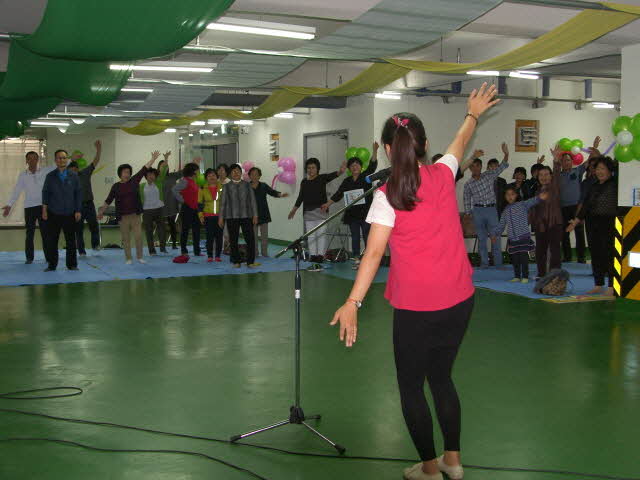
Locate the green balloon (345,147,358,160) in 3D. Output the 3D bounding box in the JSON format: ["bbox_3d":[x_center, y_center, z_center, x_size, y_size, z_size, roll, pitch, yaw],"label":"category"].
[{"bbox_3d":[0.545,-1.497,14.400,0.235,0.250,0.235,0,4,2],"label":"green balloon"}]

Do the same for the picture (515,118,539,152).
[{"bbox_3d":[3.785,-1.898,15.200,0.500,0.590,0.050,-2,5,-24],"label":"picture"}]

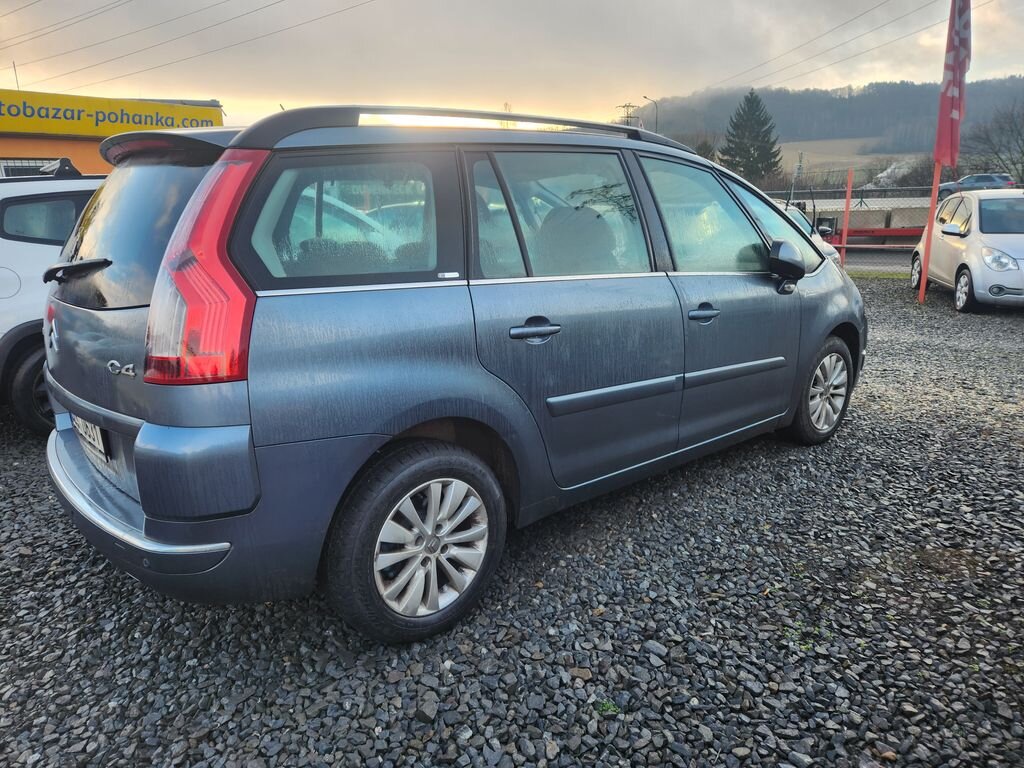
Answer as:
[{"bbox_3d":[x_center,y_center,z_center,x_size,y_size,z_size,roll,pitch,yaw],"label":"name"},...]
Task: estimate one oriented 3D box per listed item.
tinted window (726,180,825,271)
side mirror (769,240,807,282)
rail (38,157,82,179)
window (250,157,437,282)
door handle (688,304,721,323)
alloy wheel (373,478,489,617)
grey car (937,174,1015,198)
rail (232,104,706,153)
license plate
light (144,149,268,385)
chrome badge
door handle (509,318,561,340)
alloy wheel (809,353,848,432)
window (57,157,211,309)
[{"bbox_3d":[1.320,-0.795,3.445,0.870,0.480,0.050,-13,3,-38],"label":"tinted window"},{"bbox_3d":[1.333,-0.595,3.277,0.130,0.180,0.230,4,15,24],"label":"side mirror"},{"bbox_3d":[-3.021,-1.392,4.499,0.130,0.110,1.090,-13,17,-38],"label":"rail"},{"bbox_3d":[-0.474,-0.473,1.956,0.600,0.340,0.040,-13,2,-36],"label":"window"},{"bbox_3d":[0.830,-0.308,2.948,0.230,0.062,0.055,-13,17,-38],"label":"door handle"},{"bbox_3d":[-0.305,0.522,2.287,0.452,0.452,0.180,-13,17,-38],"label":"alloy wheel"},{"bbox_3d":[31.404,-13.332,46.000,4.600,1.700,1.870,14,21,43],"label":"grey car"},{"bbox_3d":[0.040,-0.878,2.429,2.070,0.165,0.100,-13,17,-38],"label":"rail"},{"bbox_3d":[-1.429,0.127,2.276,0.020,0.110,0.520,-13,17,-38],"label":"license plate"},{"bbox_3d":[-0.805,-0.302,1.789,0.330,0.600,0.330,-13,17,-38],"label":"light"},{"bbox_3d":[-1.119,-0.046,1.947,0.115,0.042,0.012,4,15,25],"label":"chrome badge"},{"bbox_3d":[0.080,-0.186,2.328,0.230,0.062,0.055,-13,17,-38],"label":"door handle"},{"bbox_3d":[1.778,0.042,3.985,0.452,0.452,0.170,-13,17,-38],"label":"alloy wheel"},{"bbox_3d":[-1.348,-0.484,2.216,0.160,0.440,1.260,20,-4,-42],"label":"window"}]

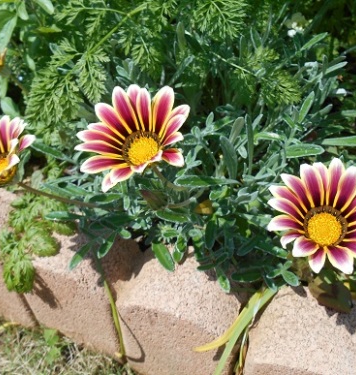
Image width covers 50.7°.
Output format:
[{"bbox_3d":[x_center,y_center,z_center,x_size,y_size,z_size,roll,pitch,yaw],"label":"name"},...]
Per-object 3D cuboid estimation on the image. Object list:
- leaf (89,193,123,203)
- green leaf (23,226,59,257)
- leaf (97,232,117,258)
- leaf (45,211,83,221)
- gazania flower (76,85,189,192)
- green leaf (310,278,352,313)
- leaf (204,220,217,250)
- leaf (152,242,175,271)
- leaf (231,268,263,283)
[{"bbox_3d":[-0.069,0.009,0.358,0.032,0.006,0.011,-10,47,-10],"label":"leaf"},{"bbox_3d":[-0.124,0.049,0.338,0.042,0.012,0.024,27,52,24],"label":"green leaf"},{"bbox_3d":[-0.063,0.051,0.330,0.009,0.006,0.028,22,62,20],"label":"leaf"},{"bbox_3d":[-0.107,0.026,0.350,0.037,0.006,0.011,5,42,6],"label":"leaf"},{"bbox_3d":[-0.037,-0.040,0.305,0.093,0.032,0.088,25,78,28],"label":"gazania flower"},{"bbox_3d":[0.119,0.084,0.292,0.027,0.008,0.033,-30,58,-26],"label":"green leaf"},{"bbox_3d":[0.029,0.043,0.335,0.010,0.006,0.028,7,64,3],"label":"leaf"},{"bbox_3d":[-0.014,0.064,0.348,0.013,0.006,0.030,-34,76,-9],"label":"leaf"},{"bbox_3d":[0.063,0.081,0.343,0.030,0.006,0.014,1,45,-10],"label":"leaf"}]

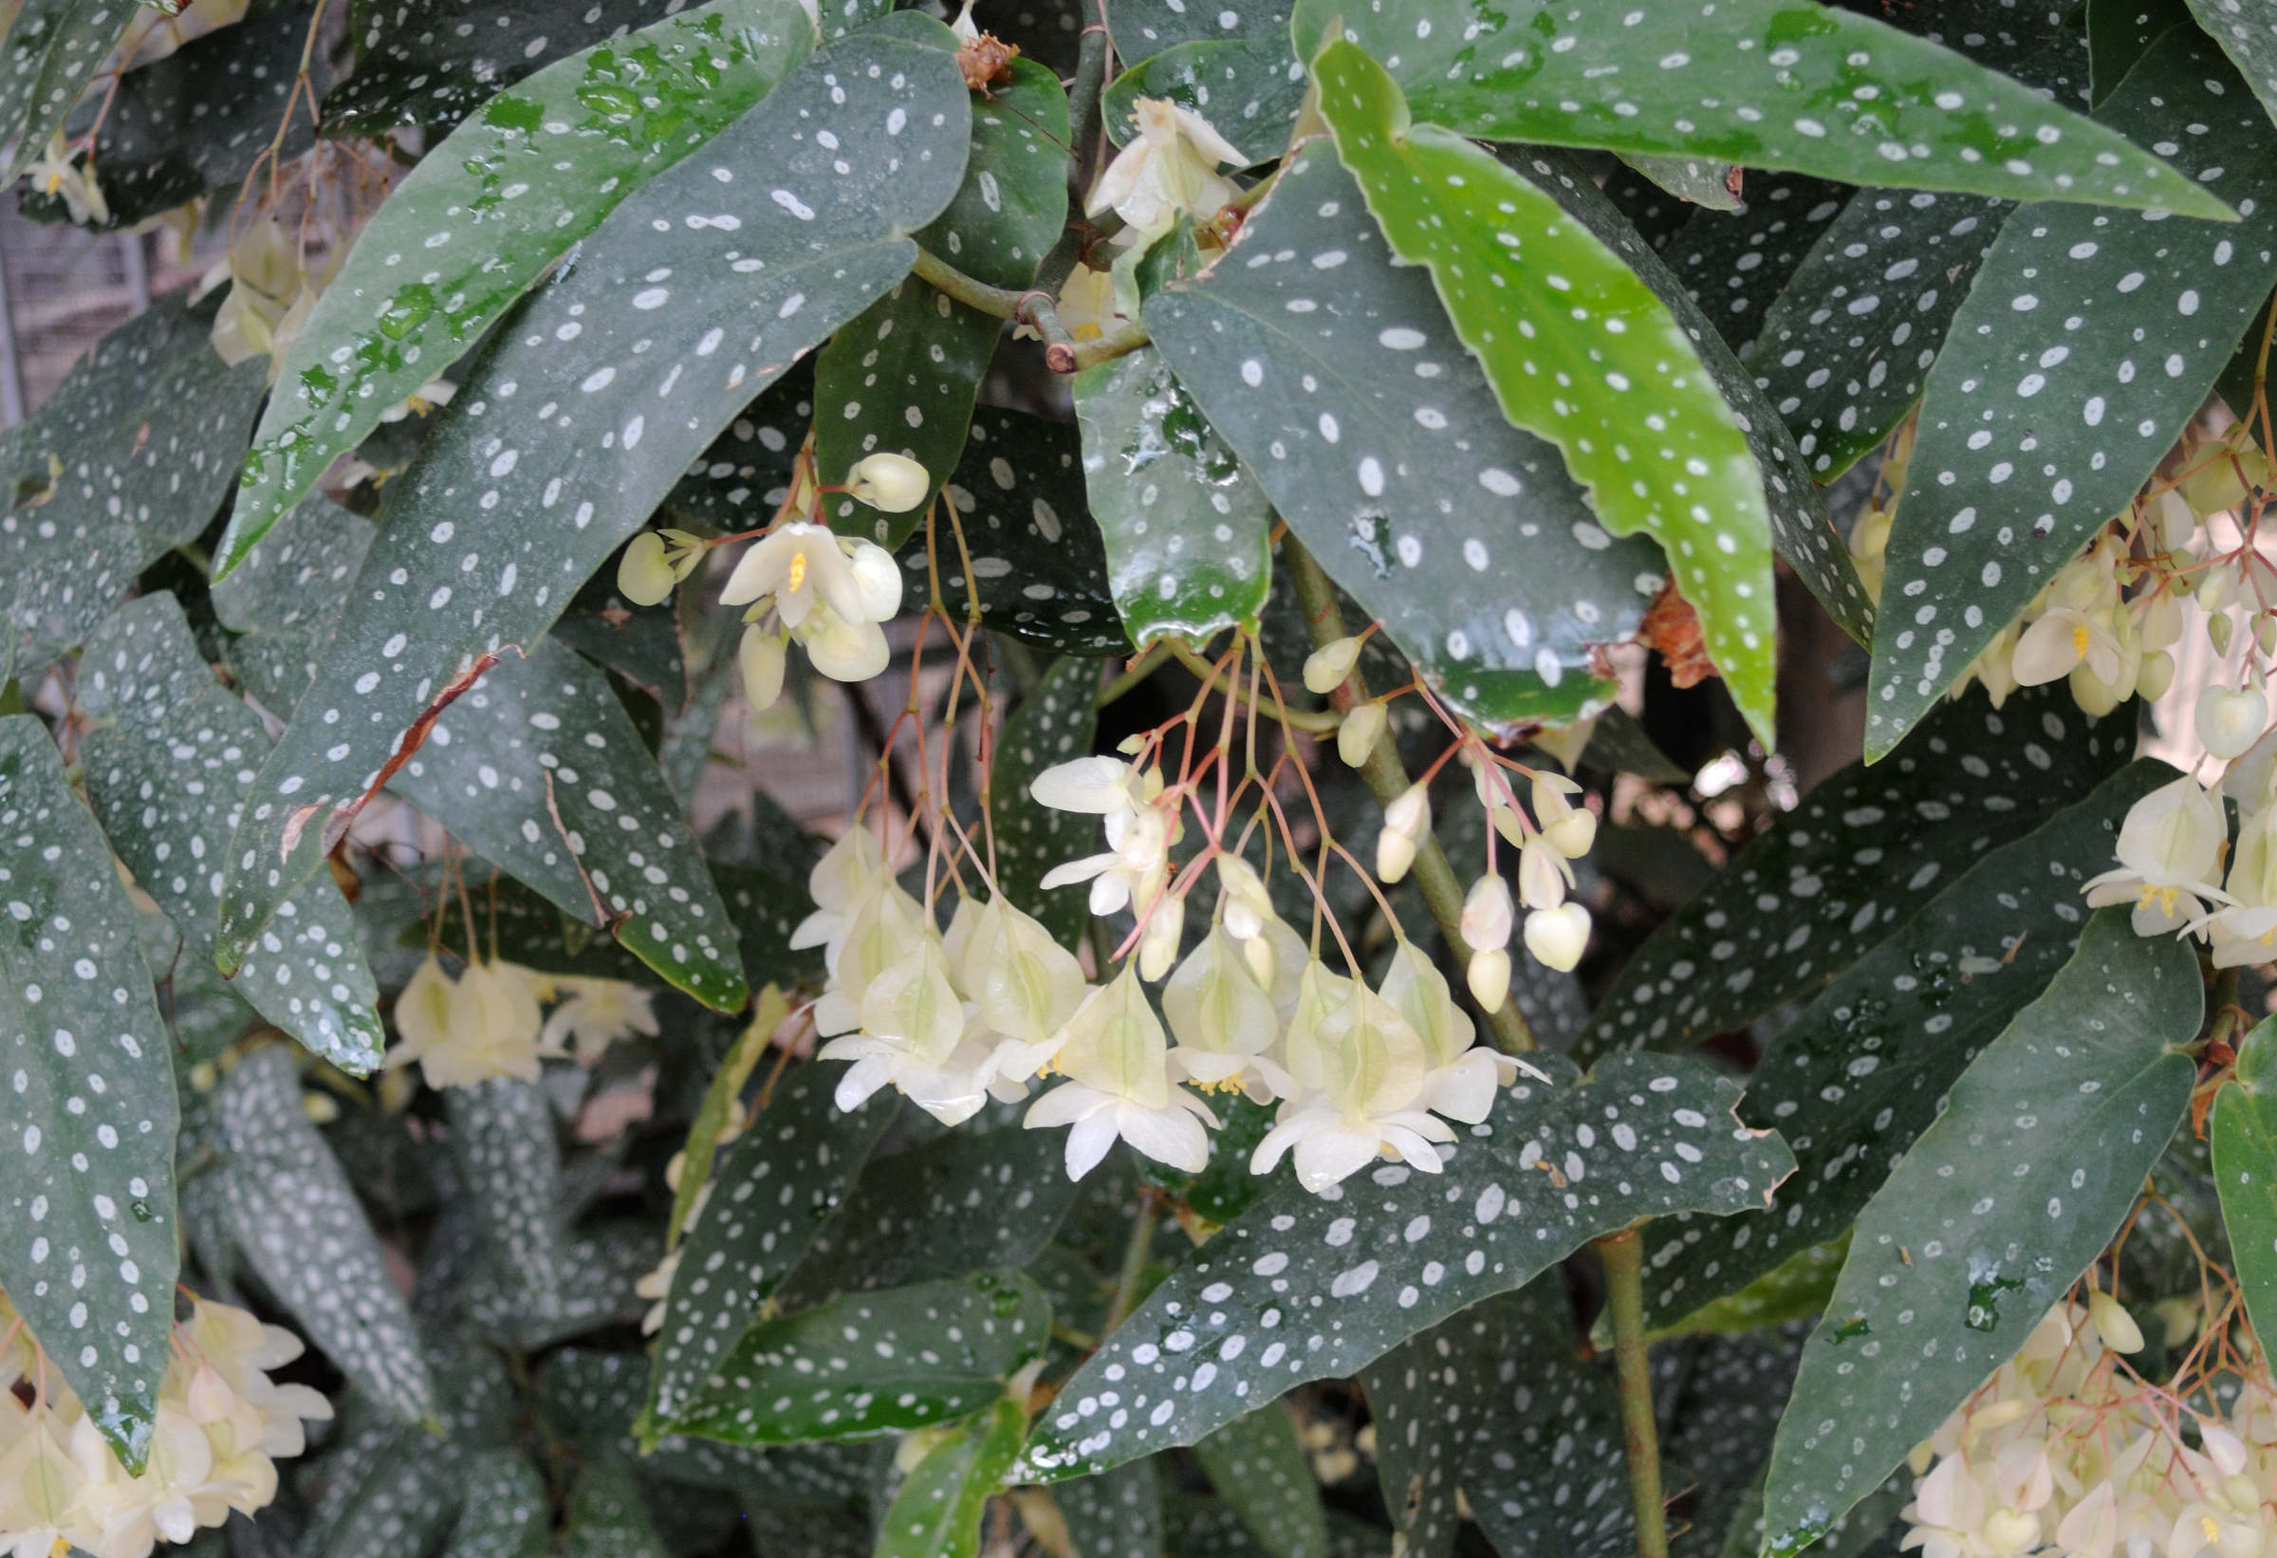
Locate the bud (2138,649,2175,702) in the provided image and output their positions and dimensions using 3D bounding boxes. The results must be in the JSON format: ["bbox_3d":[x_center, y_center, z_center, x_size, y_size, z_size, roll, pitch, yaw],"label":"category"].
[{"bbox_3d":[0.276,-0.028,0.500,0.010,0.014,0.009,0,10,0],"label":"bud"}]

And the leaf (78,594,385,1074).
[{"bbox_3d":[-0.269,0.015,0.560,0.066,0.165,0.035,-27,-14,-10],"label":"leaf"}]

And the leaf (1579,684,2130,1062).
[{"bbox_3d":[0.244,0.027,0.610,0.236,0.080,0.035,-26,-20,-15],"label":"leaf"}]

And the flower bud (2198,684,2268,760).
[{"bbox_3d":[0.286,-0.015,0.481,0.018,0.019,0.012,0,10,0],"label":"flower bud"}]

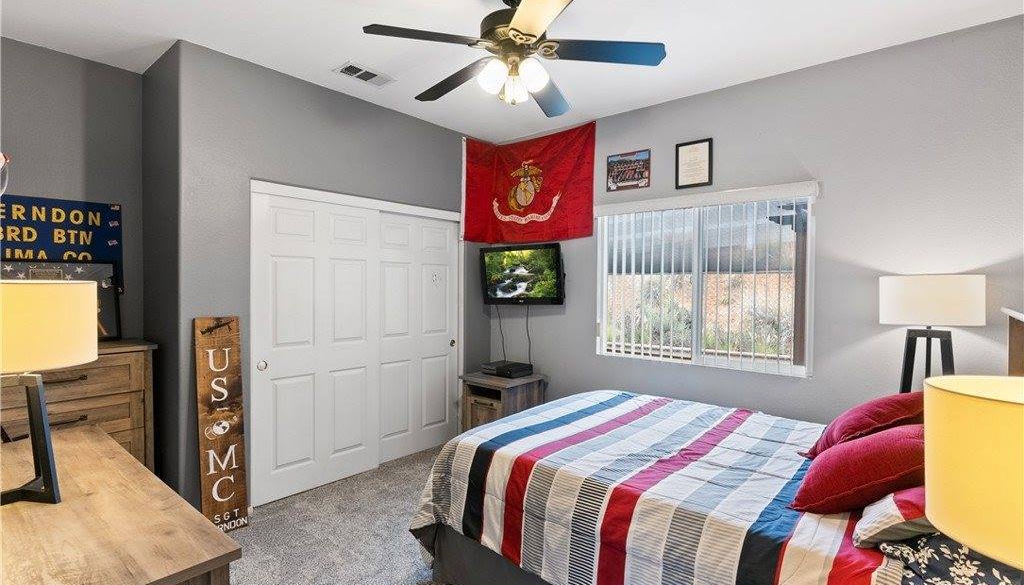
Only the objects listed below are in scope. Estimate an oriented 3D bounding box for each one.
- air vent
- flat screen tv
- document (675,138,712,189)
[{"bbox_3d":[-0.948,-1.393,3.137,0.217,0.020,0.360,1,1,40],"label":"air vent"},{"bbox_3d":[0.091,-0.153,4.212,0.785,0.510,0.090,1,8,31],"label":"flat screen tv"},{"bbox_3d":[1.277,-0.902,3.400,0.256,0.320,0.020,1,1,40],"label":"document"}]

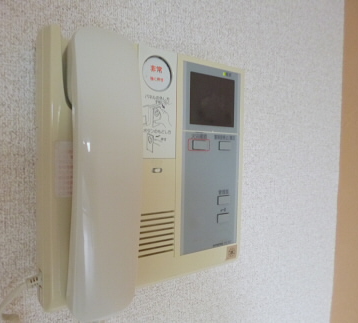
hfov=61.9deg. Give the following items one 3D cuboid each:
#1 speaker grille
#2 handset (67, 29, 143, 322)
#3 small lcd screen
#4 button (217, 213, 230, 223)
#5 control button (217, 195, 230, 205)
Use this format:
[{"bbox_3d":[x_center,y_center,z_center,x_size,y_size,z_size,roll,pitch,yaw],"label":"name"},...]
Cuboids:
[{"bbox_3d":[-0.021,0.067,0.276,0.037,0.040,0.004,0,2,-33],"label":"speaker grille"},{"bbox_3d":[-0.060,0.008,0.236,0.051,0.211,0.046,0,2,-33],"label":"handset"},{"bbox_3d":[0.035,-0.062,0.308,0.059,0.051,0.005,0,2,-33],"label":"small lcd screen"},{"bbox_3d":[0.048,0.061,0.320,0.016,0.010,0.003,0,2,-33],"label":"button"},{"bbox_3d":[0.048,0.042,0.320,0.016,0.010,0.003,0,2,-33],"label":"control button"}]

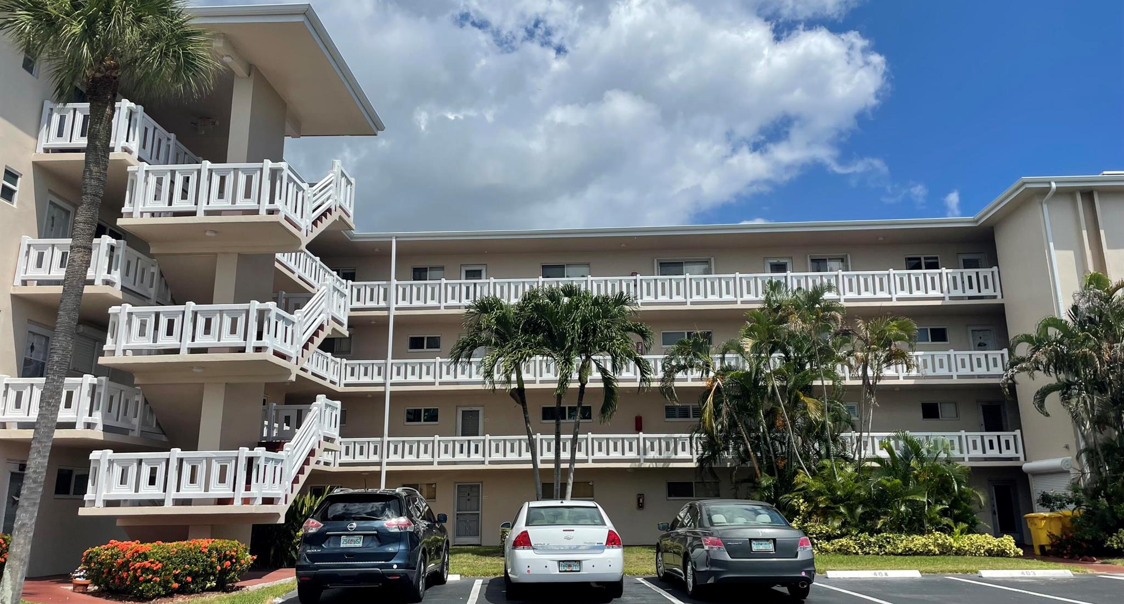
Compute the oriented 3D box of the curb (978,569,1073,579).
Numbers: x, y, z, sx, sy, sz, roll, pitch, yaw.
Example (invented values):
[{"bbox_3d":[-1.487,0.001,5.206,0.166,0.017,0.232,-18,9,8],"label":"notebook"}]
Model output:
[{"bbox_3d":[8.780,5.149,16.045,1.800,0.130,0.160,1,-13,-5],"label":"curb"}]

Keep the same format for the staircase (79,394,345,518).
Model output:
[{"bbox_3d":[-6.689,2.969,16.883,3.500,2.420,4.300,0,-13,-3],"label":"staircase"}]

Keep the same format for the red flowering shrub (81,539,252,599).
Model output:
[{"bbox_3d":[-6.759,4.447,14.372,2.750,0.900,1.650,0,-13,-3],"label":"red flowering shrub"}]

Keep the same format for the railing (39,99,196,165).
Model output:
[{"bbox_3d":[-9.258,-3.097,18.045,1.770,1.130,3.000,-1,-14,3],"label":"railing"}]

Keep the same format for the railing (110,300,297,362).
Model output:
[{"bbox_3d":[-6.854,0.614,16.078,3.270,0.970,1.180,-1,-14,3],"label":"railing"}]

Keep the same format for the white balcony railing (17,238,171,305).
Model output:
[{"bbox_3d":[-9.457,-0.474,17.382,1.950,1.000,2.600,0,-13,-3],"label":"white balcony railing"}]

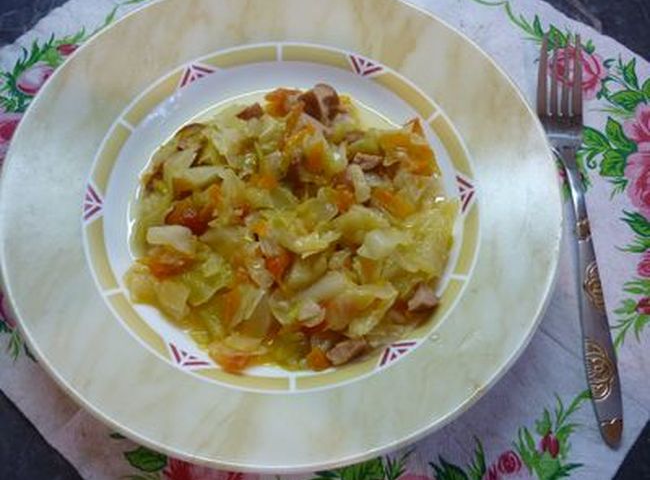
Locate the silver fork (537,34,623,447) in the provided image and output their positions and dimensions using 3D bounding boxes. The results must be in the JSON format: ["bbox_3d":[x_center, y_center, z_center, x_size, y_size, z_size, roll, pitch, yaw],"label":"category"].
[{"bbox_3d":[0.117,-0.010,0.281,0.024,0.018,0.198,2,66,-1],"label":"silver fork"}]

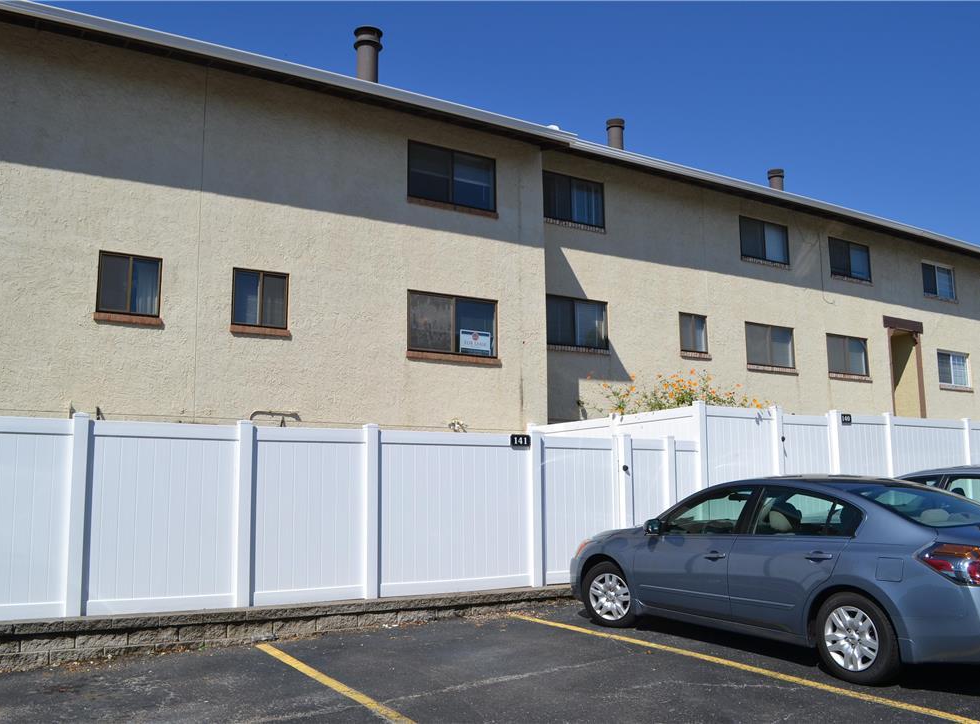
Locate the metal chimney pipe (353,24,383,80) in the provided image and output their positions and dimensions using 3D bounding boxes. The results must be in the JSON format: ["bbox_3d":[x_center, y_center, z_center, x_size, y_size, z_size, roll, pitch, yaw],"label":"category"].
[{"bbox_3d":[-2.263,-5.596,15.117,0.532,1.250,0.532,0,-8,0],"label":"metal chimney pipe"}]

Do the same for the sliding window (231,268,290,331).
[{"bbox_3d":[-3.581,-0.981,12.704,0.868,0.887,0.100,4,-9,-32],"label":"sliding window"}]

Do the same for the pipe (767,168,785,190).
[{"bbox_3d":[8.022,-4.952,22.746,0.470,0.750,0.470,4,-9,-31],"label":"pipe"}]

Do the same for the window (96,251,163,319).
[{"bbox_3d":[-5.126,-1.092,11.590,0.838,0.882,0.100,4,-9,-31],"label":"window"}]

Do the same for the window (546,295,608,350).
[{"bbox_3d":[1.816,-0.824,17.300,1.773,1.040,0.100,4,-9,-32],"label":"window"}]

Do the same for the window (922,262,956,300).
[{"bbox_3d":[13.885,-2.482,25.201,1.804,0.994,0.100,4,-9,-32],"label":"window"}]

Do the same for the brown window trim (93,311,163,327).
[{"bbox_3d":[-5.098,-0.592,11.496,0.905,0.105,0.100,4,-9,-31],"label":"brown window trim"}]

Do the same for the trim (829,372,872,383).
[{"bbox_3d":[9.752,0.438,22.104,1.876,0.141,0.130,4,-9,-32],"label":"trim"}]

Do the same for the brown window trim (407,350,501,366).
[{"bbox_3d":[-0.622,-0.054,14.172,1.864,0.104,0.100,4,-9,-31],"label":"brown window trim"}]

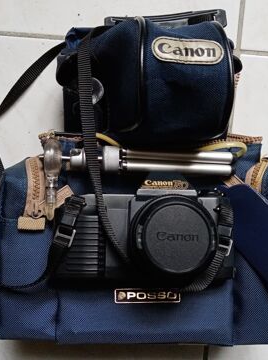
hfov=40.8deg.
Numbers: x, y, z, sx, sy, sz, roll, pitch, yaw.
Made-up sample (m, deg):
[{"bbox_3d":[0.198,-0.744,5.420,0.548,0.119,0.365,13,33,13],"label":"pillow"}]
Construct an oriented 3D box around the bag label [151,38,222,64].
[{"bbox_3d":[0.045,-0.108,0.302,0.059,0.006,0.022,3,89,-3],"label":"bag label"}]

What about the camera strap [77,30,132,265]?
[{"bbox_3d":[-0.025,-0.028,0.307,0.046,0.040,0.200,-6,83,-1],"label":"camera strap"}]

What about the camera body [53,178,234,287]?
[{"bbox_3d":[0.008,0.041,0.297,0.151,0.082,0.090,1,85,0],"label":"camera body"}]

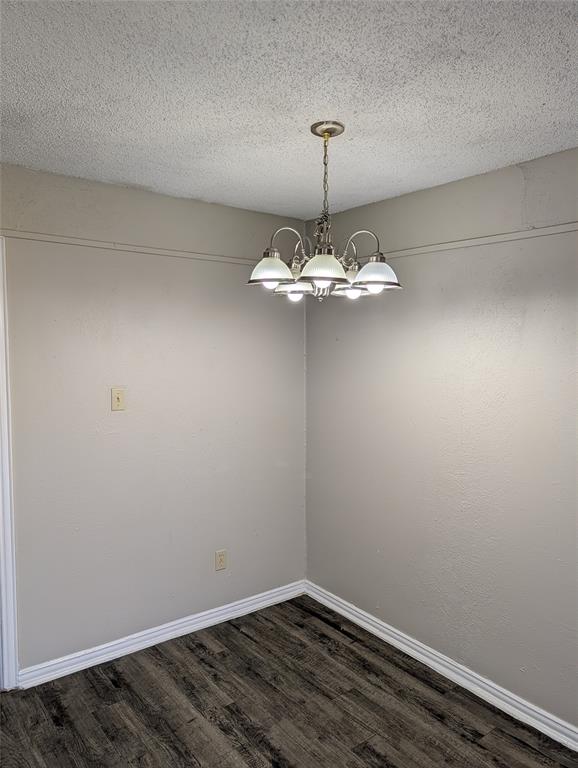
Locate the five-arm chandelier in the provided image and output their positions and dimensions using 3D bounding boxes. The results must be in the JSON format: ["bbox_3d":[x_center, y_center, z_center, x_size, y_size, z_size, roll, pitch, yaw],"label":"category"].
[{"bbox_3d":[0.132,-0.617,1.938,0.560,0.620,0.545,1,4,3],"label":"five-arm chandelier"}]

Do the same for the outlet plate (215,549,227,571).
[{"bbox_3d":[-0.397,1.035,3.126,0.070,0.114,0.008,-2,5,-36],"label":"outlet plate"}]

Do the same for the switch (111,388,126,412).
[{"bbox_3d":[-0.861,0.080,2.701,0.070,0.114,0.012,-2,5,-36],"label":"switch"}]

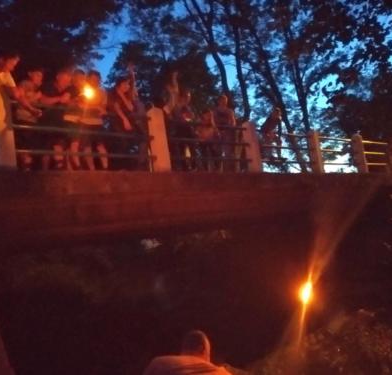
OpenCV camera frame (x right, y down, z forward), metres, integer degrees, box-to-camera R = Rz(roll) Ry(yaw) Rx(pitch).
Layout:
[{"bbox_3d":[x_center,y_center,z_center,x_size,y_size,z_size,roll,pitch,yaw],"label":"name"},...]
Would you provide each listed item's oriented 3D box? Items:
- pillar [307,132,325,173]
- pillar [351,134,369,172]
[{"bbox_3d":[2.818,-0.812,8.837,0.200,1.010,0.200,-3,-7,-41],"label":"pillar"},{"bbox_3d":[4.505,-0.897,10.289,0.200,1.040,0.200,-3,-7,-41],"label":"pillar"}]

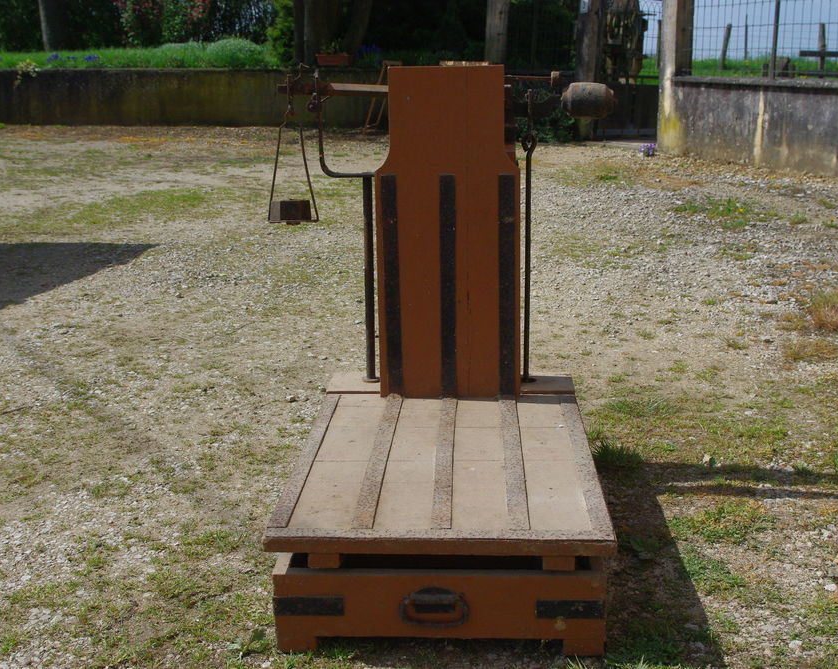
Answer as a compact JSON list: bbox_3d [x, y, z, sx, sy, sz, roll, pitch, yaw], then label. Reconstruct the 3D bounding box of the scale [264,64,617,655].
[{"bbox_3d":[0.032,-0.035,2.390,0.886,1.076,1.011,0,15,3],"label":"scale"}]

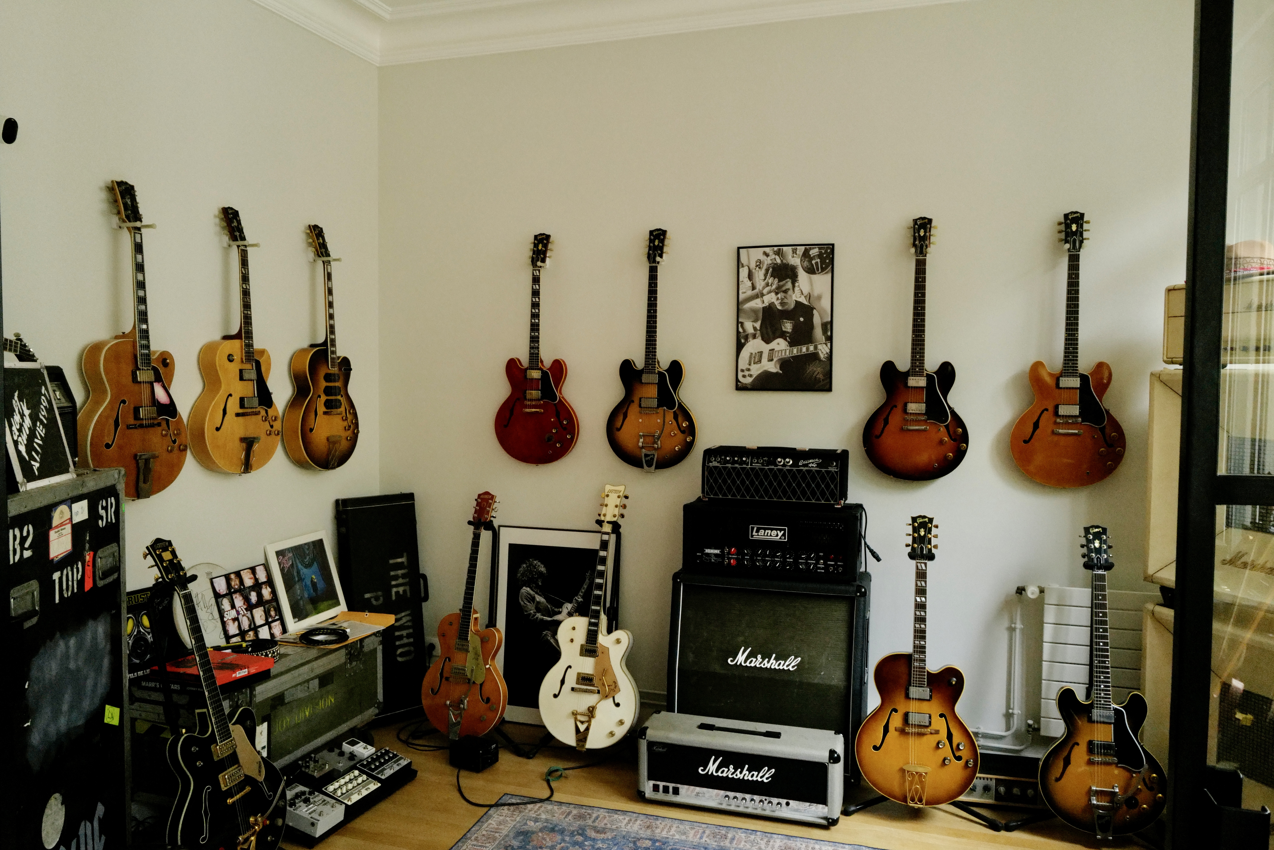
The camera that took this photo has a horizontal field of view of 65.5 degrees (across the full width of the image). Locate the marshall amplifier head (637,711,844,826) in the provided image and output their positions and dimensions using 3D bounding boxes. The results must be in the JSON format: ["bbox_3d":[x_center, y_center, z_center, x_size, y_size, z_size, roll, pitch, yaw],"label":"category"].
[{"bbox_3d":[0.397,1.298,3.780,0.750,0.297,0.215,1,3,17],"label":"marshall amplifier head"}]

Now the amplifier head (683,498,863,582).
[{"bbox_3d":[0.558,0.461,4.049,0.690,0.284,0.265,1,3,17],"label":"amplifier head"}]

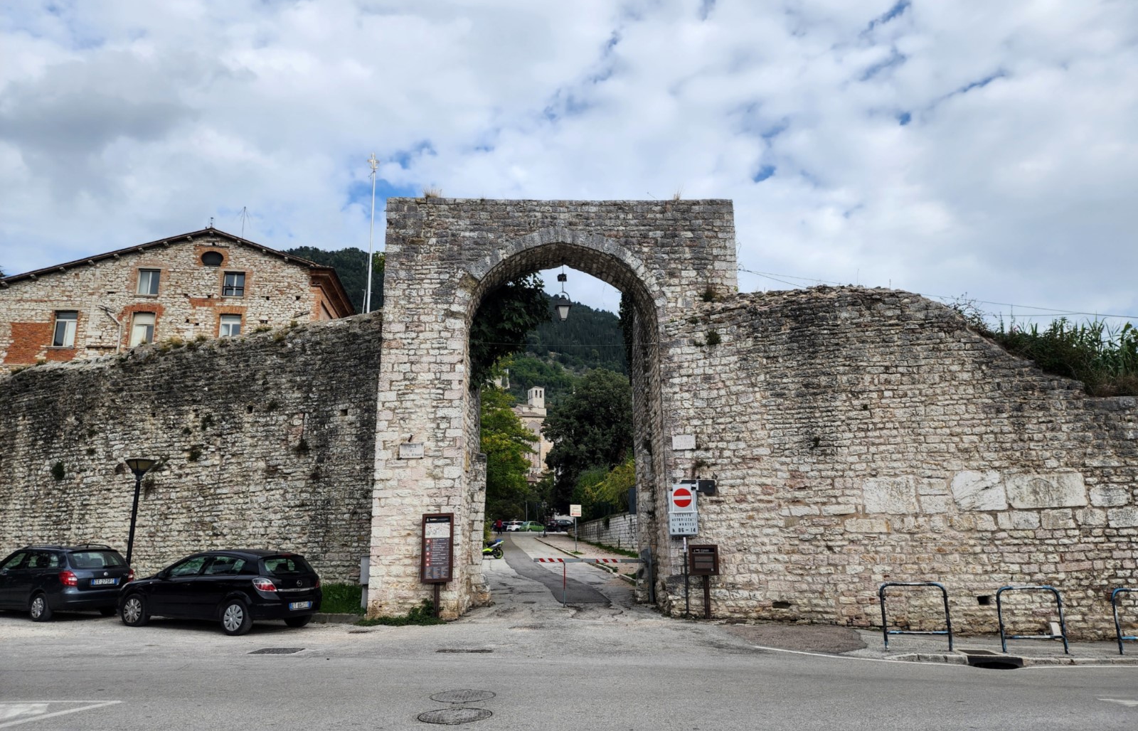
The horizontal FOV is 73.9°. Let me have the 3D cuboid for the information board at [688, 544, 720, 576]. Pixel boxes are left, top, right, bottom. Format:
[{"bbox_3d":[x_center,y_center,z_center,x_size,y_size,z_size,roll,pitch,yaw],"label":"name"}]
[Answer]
[{"bbox_3d":[2.943,4.248,16.467,0.658,0.638,0.100,0,-13,-1],"label":"information board"}]

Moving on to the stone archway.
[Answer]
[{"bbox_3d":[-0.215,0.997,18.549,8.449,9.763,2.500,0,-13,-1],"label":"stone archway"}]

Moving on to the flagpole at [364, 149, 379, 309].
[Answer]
[{"bbox_3d":[-6.444,-0.426,23.700,0.280,13.648,0.280,0,-13,0],"label":"flagpole"}]

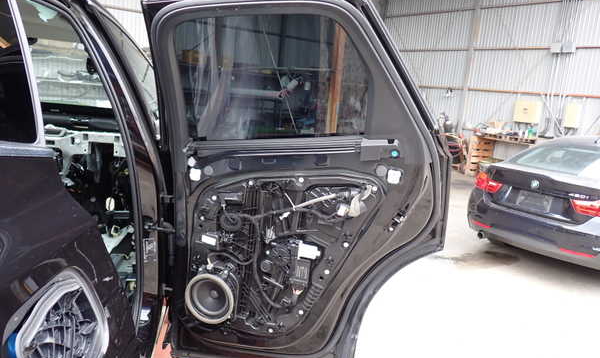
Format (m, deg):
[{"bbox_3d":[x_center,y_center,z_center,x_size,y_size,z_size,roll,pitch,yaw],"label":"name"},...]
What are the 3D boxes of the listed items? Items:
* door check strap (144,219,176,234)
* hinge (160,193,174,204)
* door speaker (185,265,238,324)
[{"bbox_3d":[-0.472,0.162,1.645,0.112,0.040,0.036,7,14,14],"label":"door check strap"},{"bbox_3d":[-0.459,0.068,1.680,0.048,0.040,0.045,4,10,16],"label":"hinge"},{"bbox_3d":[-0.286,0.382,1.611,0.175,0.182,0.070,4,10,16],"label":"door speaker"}]

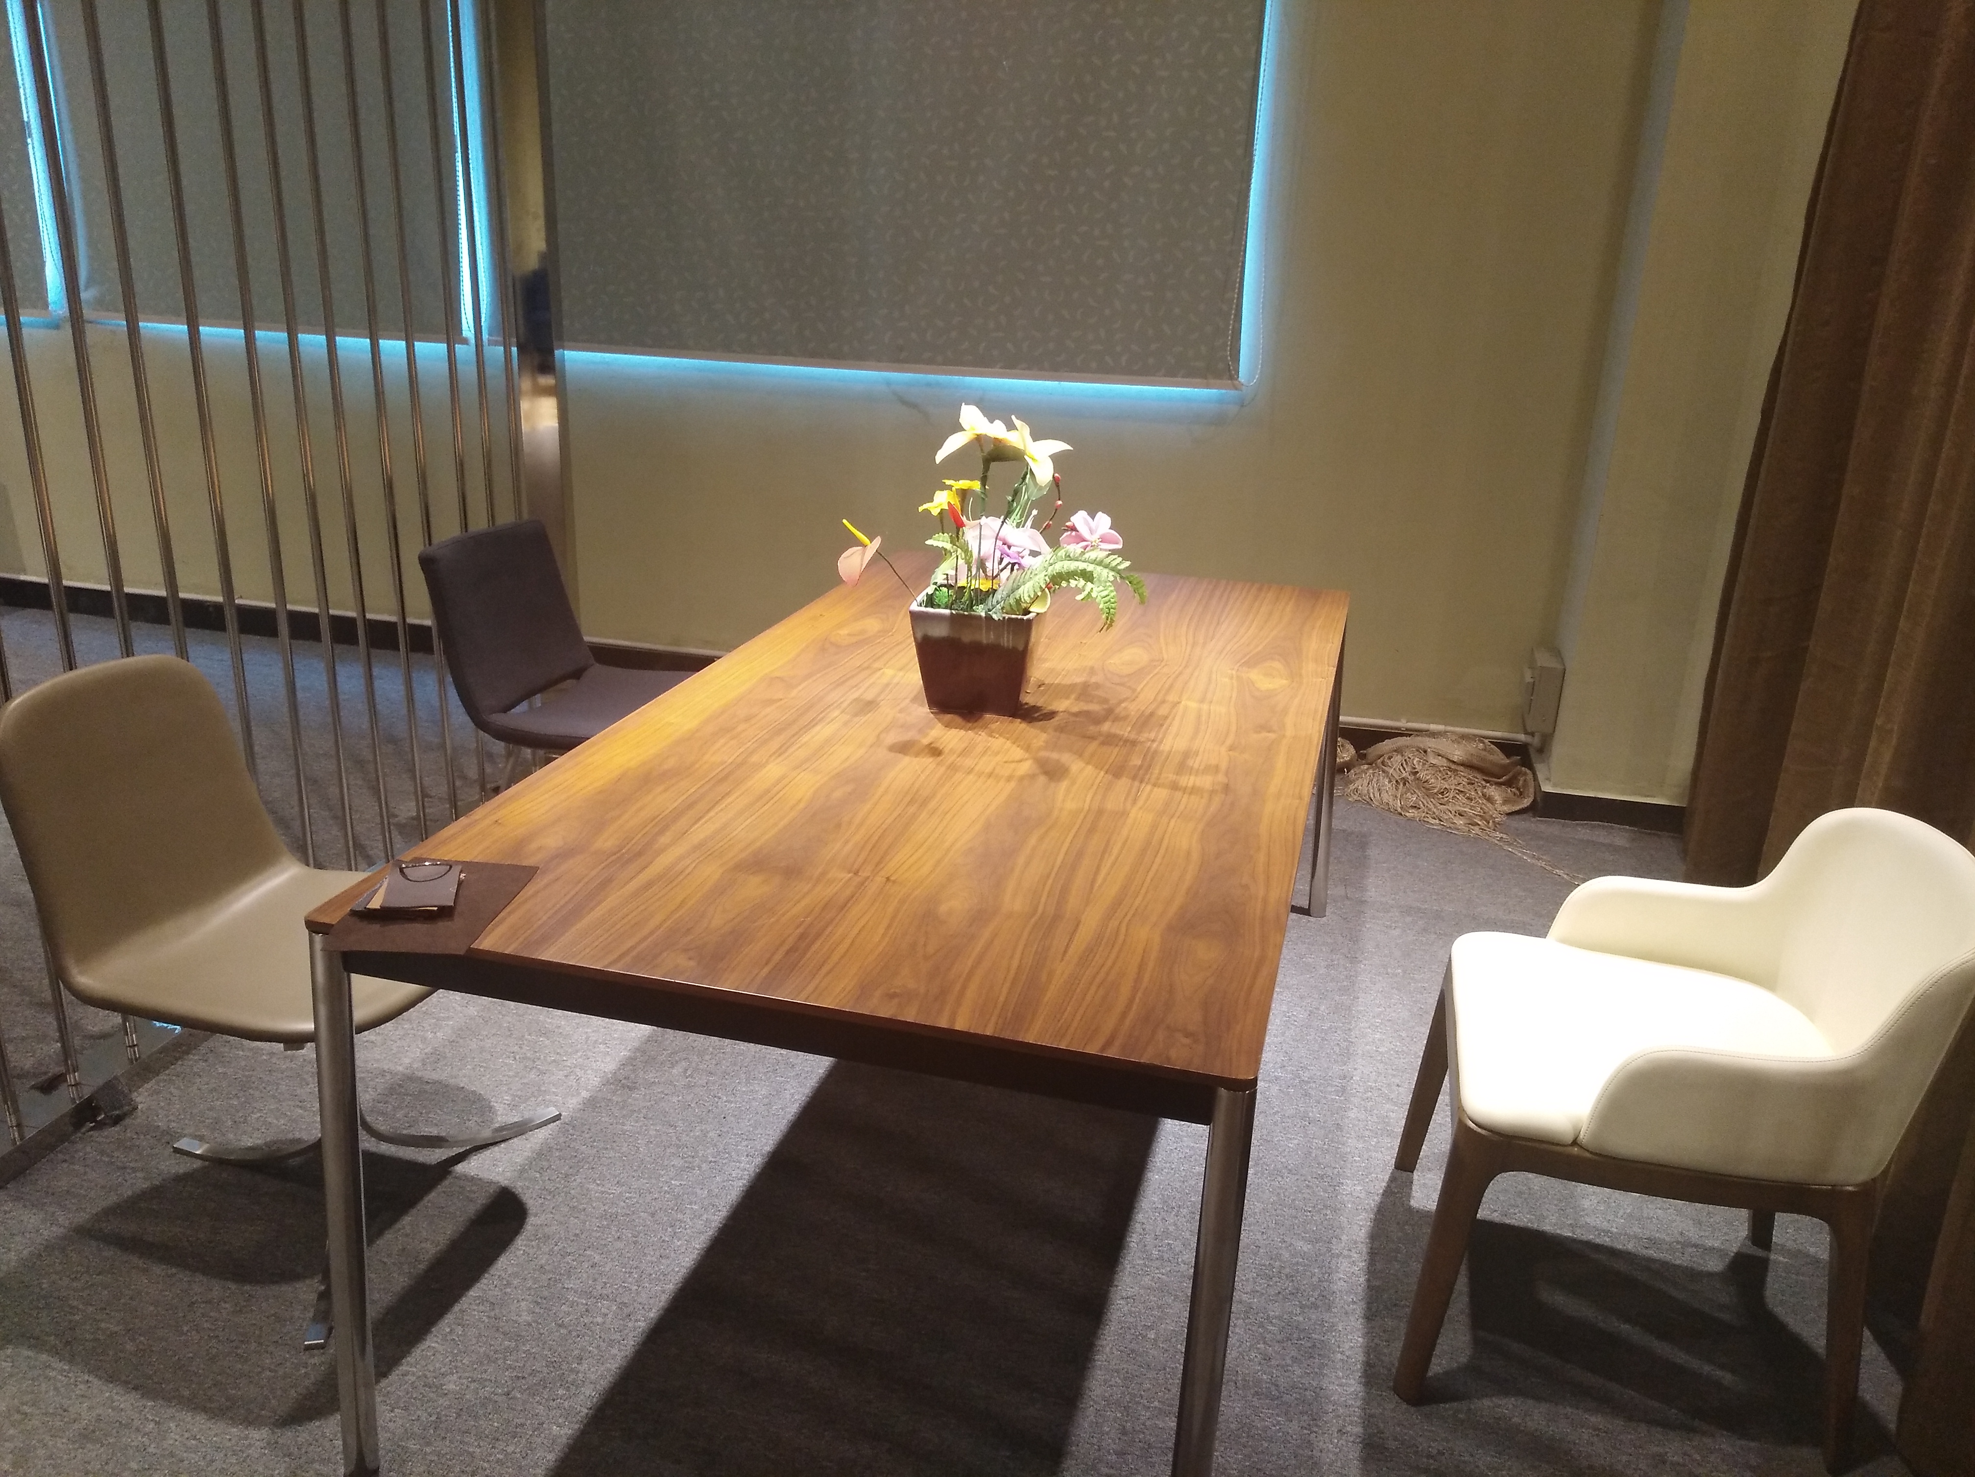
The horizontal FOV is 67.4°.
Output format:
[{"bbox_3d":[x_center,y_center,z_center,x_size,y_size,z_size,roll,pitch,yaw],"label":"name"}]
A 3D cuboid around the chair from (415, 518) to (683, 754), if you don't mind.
[{"bbox_3d":[-0.862,-0.038,3.267,0.570,0.790,0.490,9,20,18],"label":"chair"}]

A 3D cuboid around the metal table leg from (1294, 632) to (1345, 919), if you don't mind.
[{"bbox_3d":[0.753,0.063,3.272,0.045,0.715,0.045,7,20,14],"label":"metal table leg"}]

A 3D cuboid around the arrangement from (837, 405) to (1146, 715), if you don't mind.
[{"bbox_3d":[0.006,-0.278,2.297,0.480,0.460,0.300,3,19,2],"label":"arrangement"}]

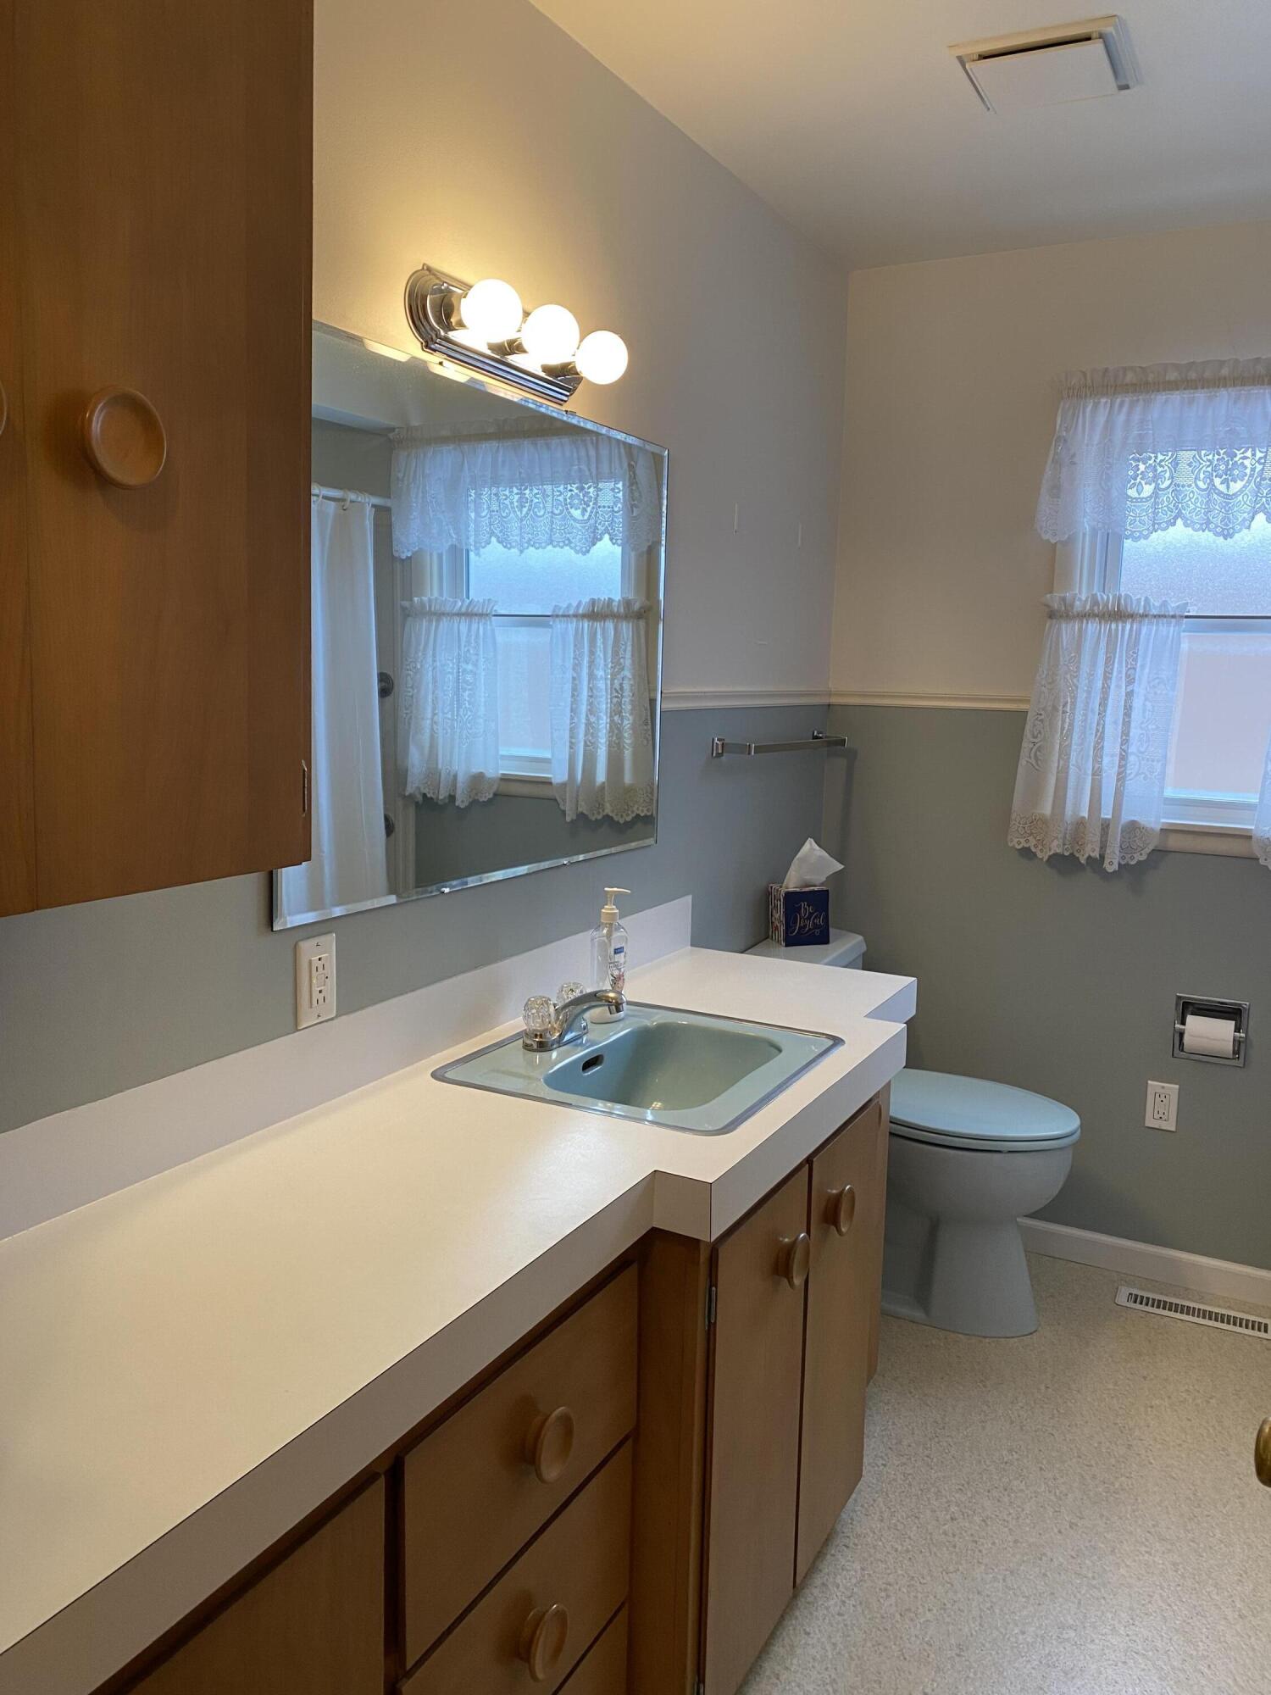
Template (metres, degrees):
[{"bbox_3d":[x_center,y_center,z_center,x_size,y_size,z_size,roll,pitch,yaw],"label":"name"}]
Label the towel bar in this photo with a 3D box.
[{"bbox_3d":[0.359,-0.246,2.975,0.085,0.040,0.677,6,9,28],"label":"towel bar"}]

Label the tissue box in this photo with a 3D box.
[{"bbox_3d":[0.386,0.160,3.002,0.110,0.127,0.108,-1,9,-16],"label":"tissue box"}]

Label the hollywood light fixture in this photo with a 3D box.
[{"bbox_3d":[-0.144,-0.749,1.864,0.132,0.114,0.451,6,9,28],"label":"hollywood light fixture"}]

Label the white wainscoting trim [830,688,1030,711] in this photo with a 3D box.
[{"bbox_3d":[0.738,-0.365,3.180,0.542,0.037,0.018,6,9,28],"label":"white wainscoting trim"}]

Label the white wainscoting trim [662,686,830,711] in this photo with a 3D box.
[{"bbox_3d":[0.286,-0.337,2.890,0.018,0.039,0.959,6,9,28],"label":"white wainscoting trim"}]

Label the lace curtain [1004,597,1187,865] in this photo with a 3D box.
[{"bbox_3d":[1.067,-0.258,2.959,0.351,0.625,0.080,6,9,28],"label":"lace curtain"}]

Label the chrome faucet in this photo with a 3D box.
[{"bbox_3d":[-0.078,0.261,1.980,0.150,0.096,0.157,6,9,28],"label":"chrome faucet"}]

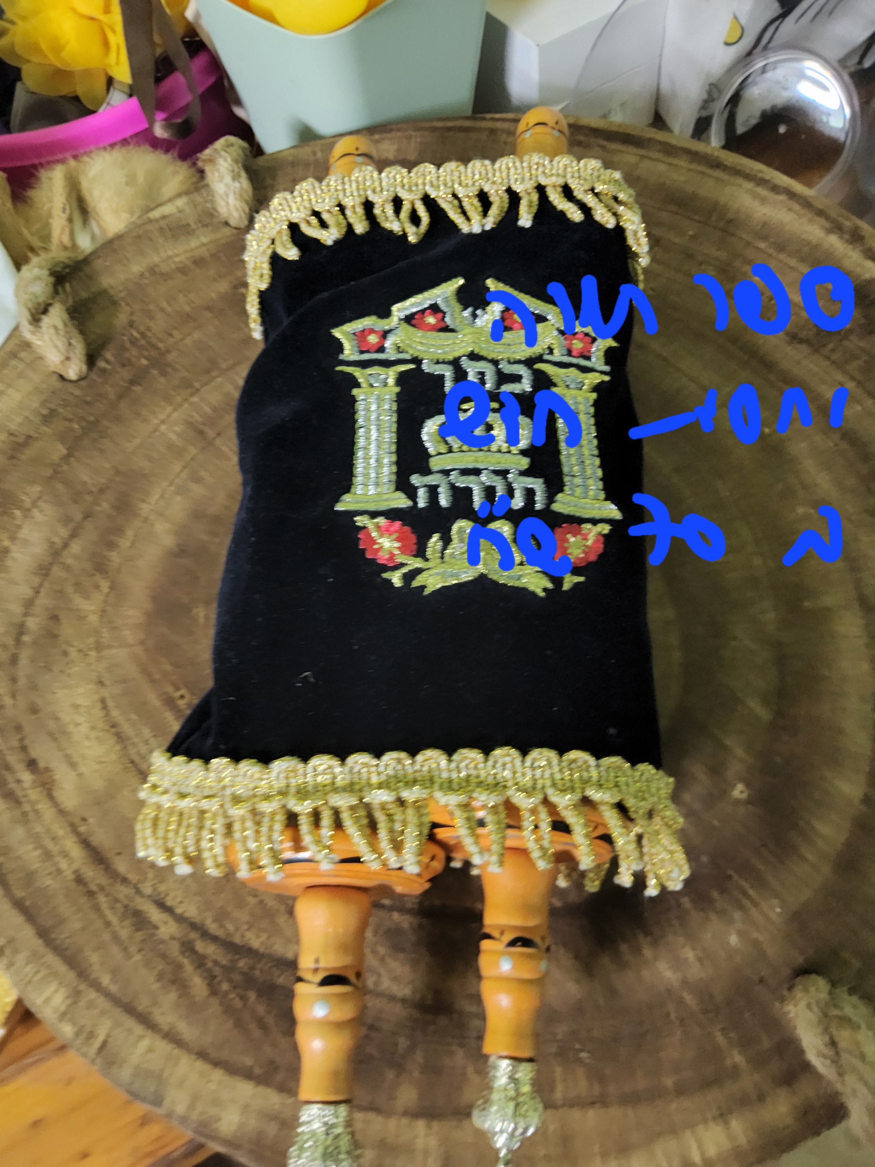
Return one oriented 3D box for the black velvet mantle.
[{"bbox_3d":[-0.001,-0.042,0.302,0.157,0.056,0.220,1,67,2],"label":"black velvet mantle"}]

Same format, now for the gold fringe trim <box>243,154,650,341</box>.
[{"bbox_3d":[0.003,-0.133,0.340,0.160,0.054,0.049,1,67,2],"label":"gold fringe trim"}]

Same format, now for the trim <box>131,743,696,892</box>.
[{"bbox_3d":[-0.009,0.080,0.278,0.182,0.056,0.040,1,66,2],"label":"trim"}]

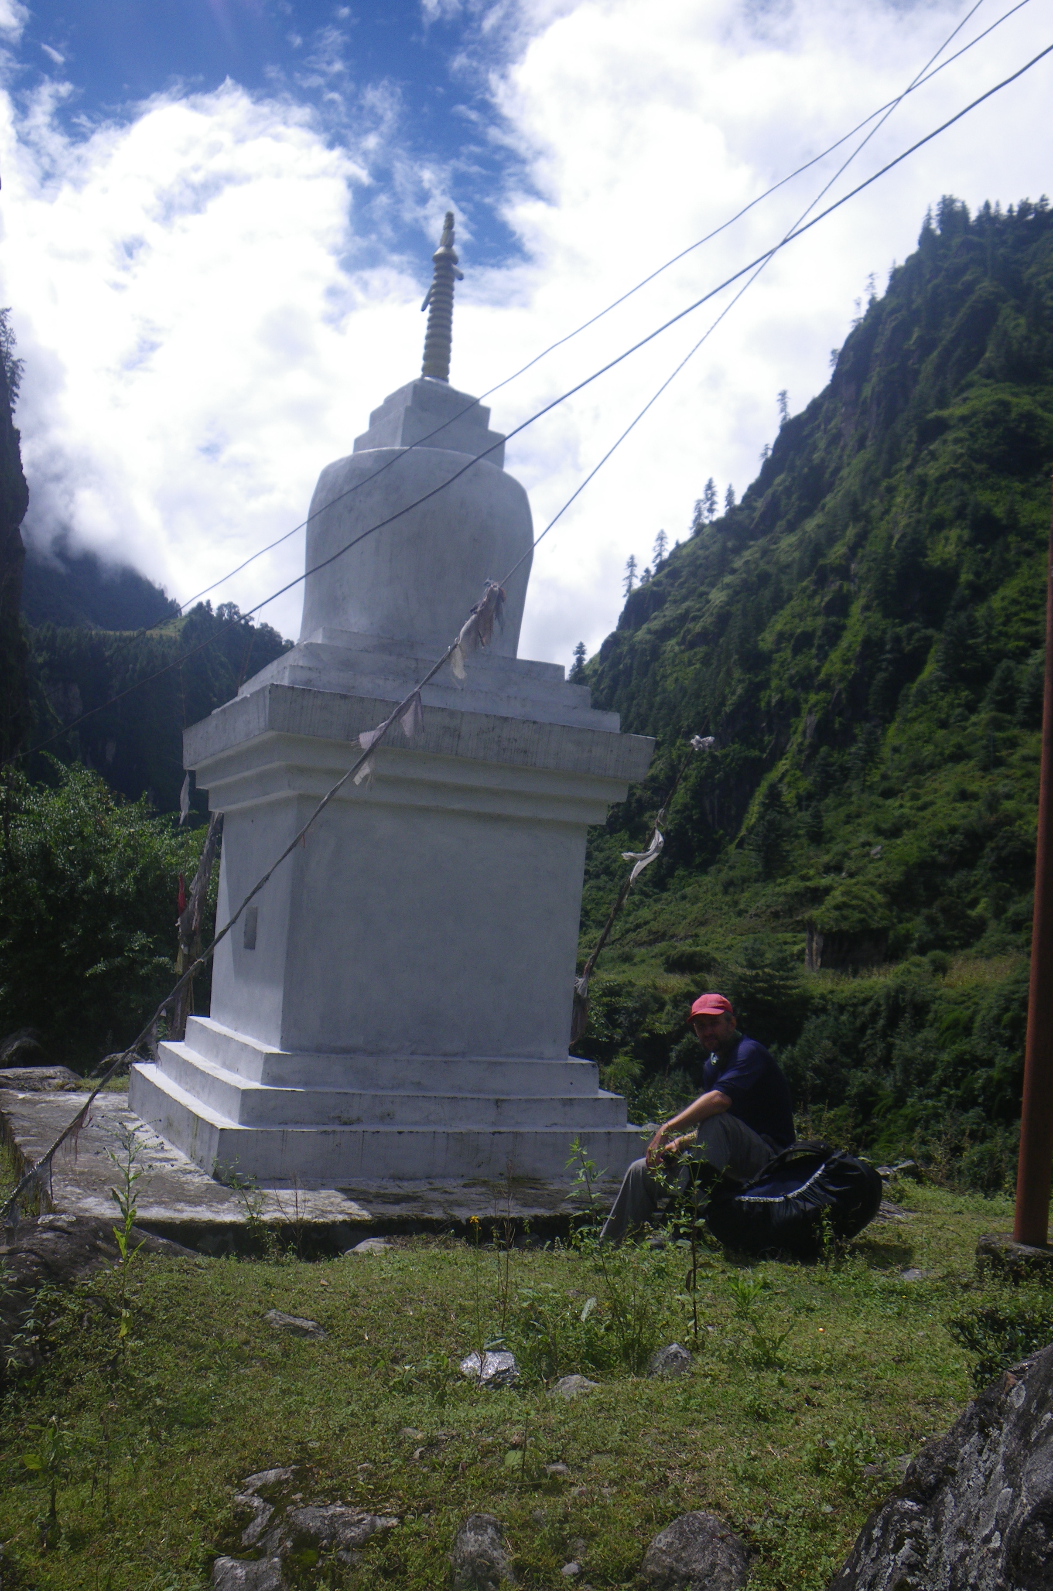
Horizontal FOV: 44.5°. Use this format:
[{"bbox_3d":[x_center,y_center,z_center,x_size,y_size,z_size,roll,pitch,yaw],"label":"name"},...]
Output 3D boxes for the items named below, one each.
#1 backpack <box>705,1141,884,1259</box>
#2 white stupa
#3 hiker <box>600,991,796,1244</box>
[{"bbox_3d":[1.146,1.723,5.480,0.720,0.370,0.400,4,8,-2],"label":"backpack"},{"bbox_3d":[-0.645,-0.773,7.230,2.203,5.268,2.203,7,-7,-25],"label":"white stupa"},{"bbox_3d":[0.756,1.398,5.580,0.950,1.070,0.570,8,-7,-34],"label":"hiker"}]

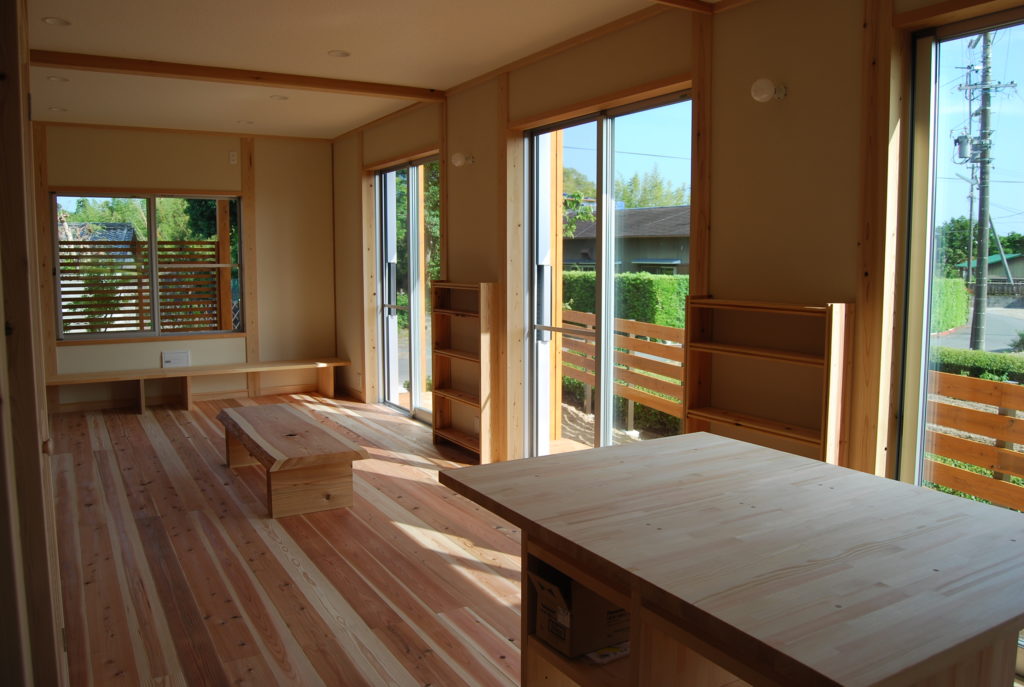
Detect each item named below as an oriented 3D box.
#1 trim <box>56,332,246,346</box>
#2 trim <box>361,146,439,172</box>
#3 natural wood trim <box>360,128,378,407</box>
[{"bbox_3d":[-3.415,-0.044,7.371,1.717,0.045,0.081,-4,7,-31],"label":"trim"},{"bbox_3d":[-0.953,-1.600,6.680,0.101,0.051,1.697,-4,7,-31],"label":"trim"},{"bbox_3d":[-1.416,-0.727,7.568,0.121,2.636,0.121,-4,7,-31],"label":"natural wood trim"}]

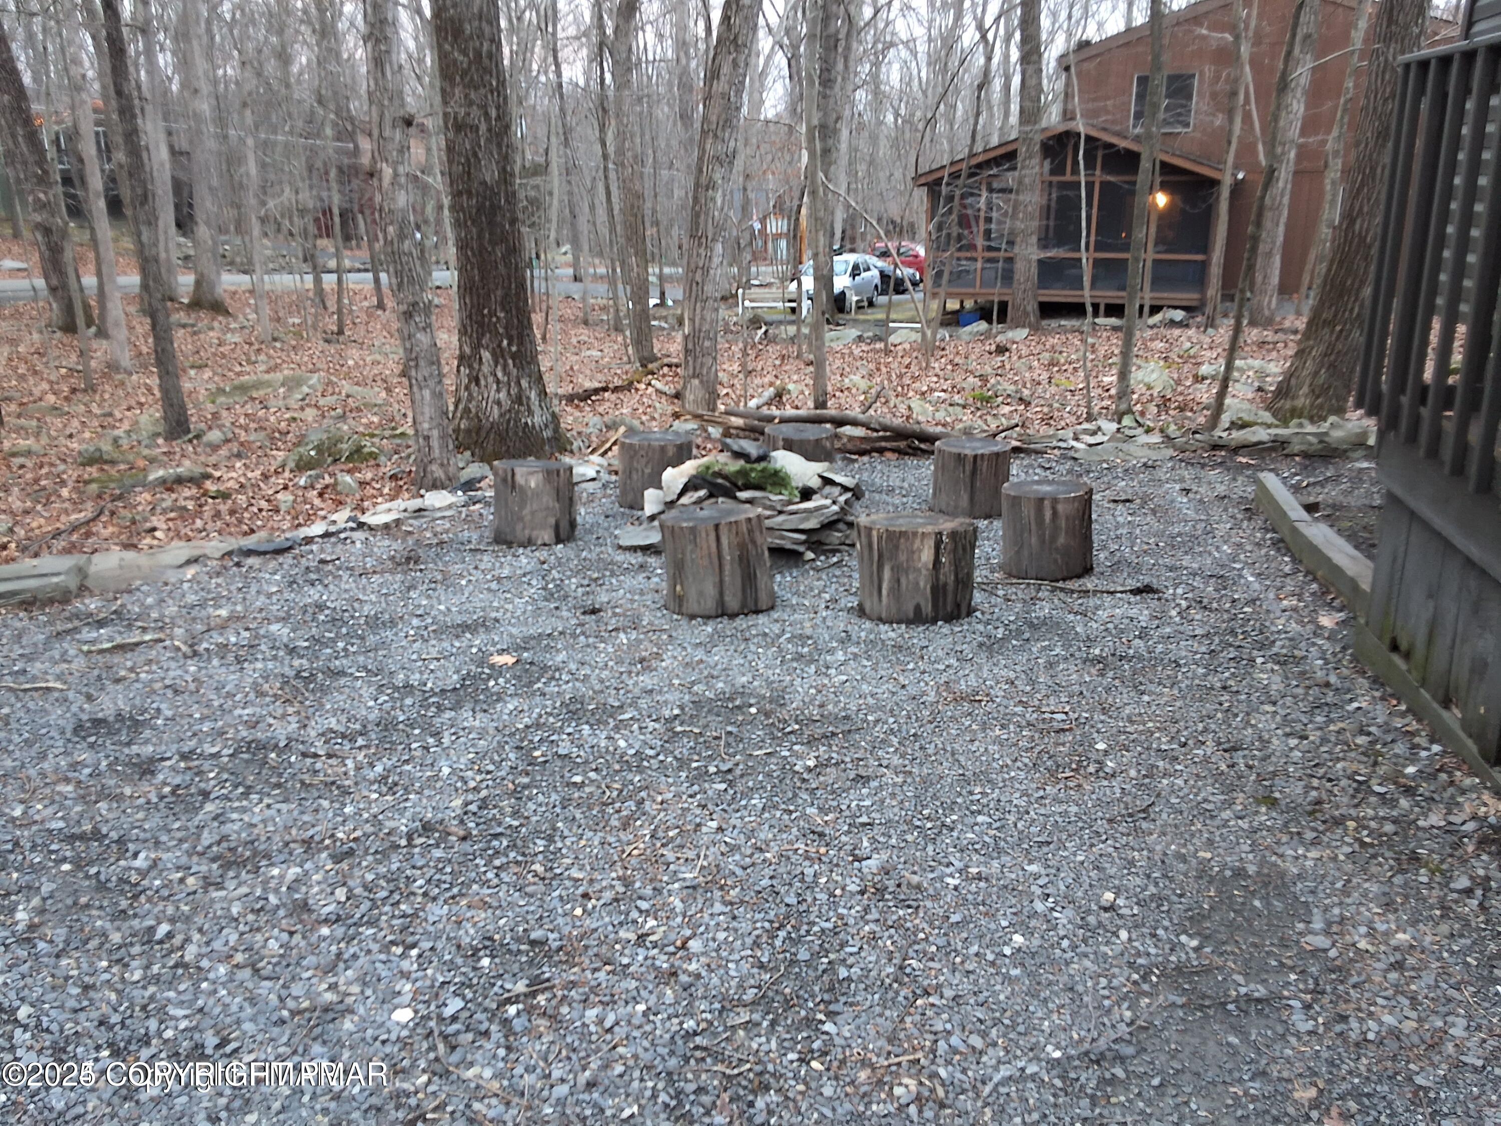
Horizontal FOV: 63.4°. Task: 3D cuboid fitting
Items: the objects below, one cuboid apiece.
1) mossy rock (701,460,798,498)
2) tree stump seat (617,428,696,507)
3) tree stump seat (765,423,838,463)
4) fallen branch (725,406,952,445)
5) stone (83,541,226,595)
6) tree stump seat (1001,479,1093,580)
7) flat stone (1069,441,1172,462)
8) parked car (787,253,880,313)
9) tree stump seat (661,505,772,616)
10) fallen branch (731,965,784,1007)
[{"bbox_3d":[-0.005,-0.386,5.594,0.430,0.140,0.280,0,15,0],"label":"mossy rock"},{"bbox_3d":[-0.543,-0.553,7.221,0.430,0.380,0.430,1,15,0],"label":"tree stump seat"},{"bbox_3d":[0.302,-0.607,7.443,0.420,0.380,0.420,1,15,0],"label":"tree stump seat"},{"bbox_3d":[0.609,-1.012,8.700,1.998,0.160,0.160,12,20,37],"label":"fallen branch"},{"bbox_3d":[-2.714,-0.011,5.461,0.200,0.100,0.695,10,19,32],"label":"stone"},{"bbox_3d":[1.246,-0.146,5.123,0.347,0.362,0.347,4,16,14],"label":"tree stump seat"},{"bbox_3d":[2.707,-0.828,8.930,0.720,0.090,0.300,-1,15,-7],"label":"flat stone"},{"bbox_3d":[2.316,-7.670,33.300,1.720,1.480,4.400,5,17,17],"label":"parked car"},{"bbox_3d":[-0.133,-0.021,4.977,0.440,0.368,0.440,0,16,0],"label":"tree stump seat"},{"bbox_3d":[0.017,0.818,2.369,0.025,0.012,0.169,12,20,35],"label":"fallen branch"}]

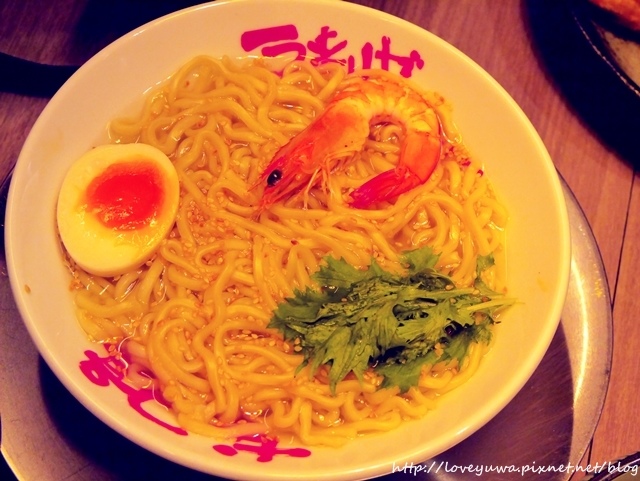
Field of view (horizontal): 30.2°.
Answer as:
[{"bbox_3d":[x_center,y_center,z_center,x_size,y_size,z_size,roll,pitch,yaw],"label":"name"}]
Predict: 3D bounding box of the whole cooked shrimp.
[{"bbox_3d":[0.012,-0.030,0.458,0.053,0.021,0.087,39,66,17],"label":"whole cooked shrimp"}]

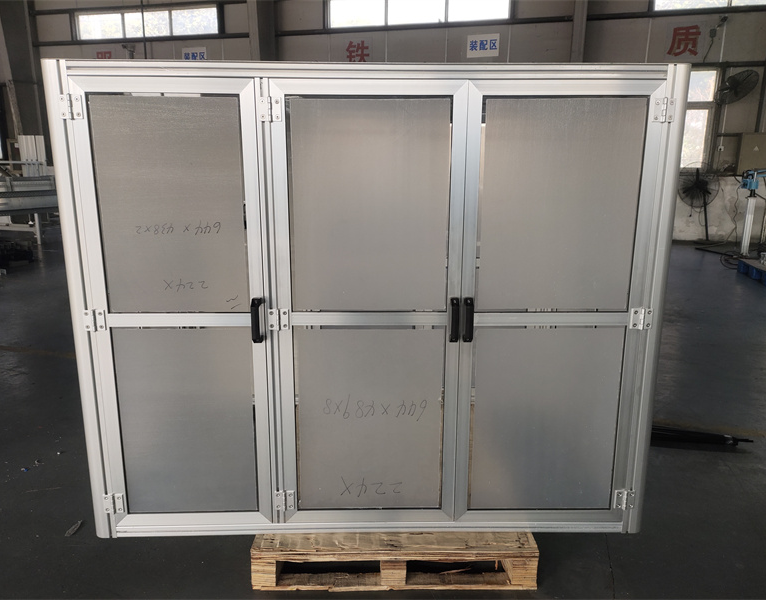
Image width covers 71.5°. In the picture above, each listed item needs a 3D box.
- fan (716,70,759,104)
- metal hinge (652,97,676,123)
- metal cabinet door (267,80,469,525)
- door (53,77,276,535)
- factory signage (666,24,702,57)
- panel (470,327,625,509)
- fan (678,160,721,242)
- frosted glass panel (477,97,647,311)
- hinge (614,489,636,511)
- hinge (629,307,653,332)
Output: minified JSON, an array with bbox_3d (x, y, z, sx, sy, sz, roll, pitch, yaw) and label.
[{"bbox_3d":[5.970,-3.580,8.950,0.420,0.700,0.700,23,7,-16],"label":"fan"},{"bbox_3d":[0.840,-0.566,1.583,0.065,0.071,0.012,0,11,-1],"label":"metal hinge"},{"bbox_3d":[-0.043,0.060,1.723,0.586,1.451,0.045,0,11,-1],"label":"metal cabinet door"},{"bbox_3d":[-0.640,0.069,1.697,0.550,1.455,0.050,0,11,-1],"label":"door"},{"bbox_3d":[5.210,-4.500,9.210,0.520,0.500,0.030,3,13,13],"label":"factory signage"},{"bbox_3d":[0.551,0.412,1.804,0.489,0.644,0.006,0,11,-1],"label":"panel"},{"bbox_3d":[5.579,-1.676,9.250,0.760,1.420,0.500,11,16,41],"label":"fan"},{"bbox_3d":[0.552,-0.287,1.662,0.489,0.644,0.006,0,11,-1],"label":"frosted glass panel"},{"bbox_3d":[0.836,0.691,1.837,0.067,0.067,0.012,0,11,-1],"label":"hinge"},{"bbox_3d":[0.833,0.061,1.712,0.067,0.067,0.012,0,11,-1],"label":"hinge"}]

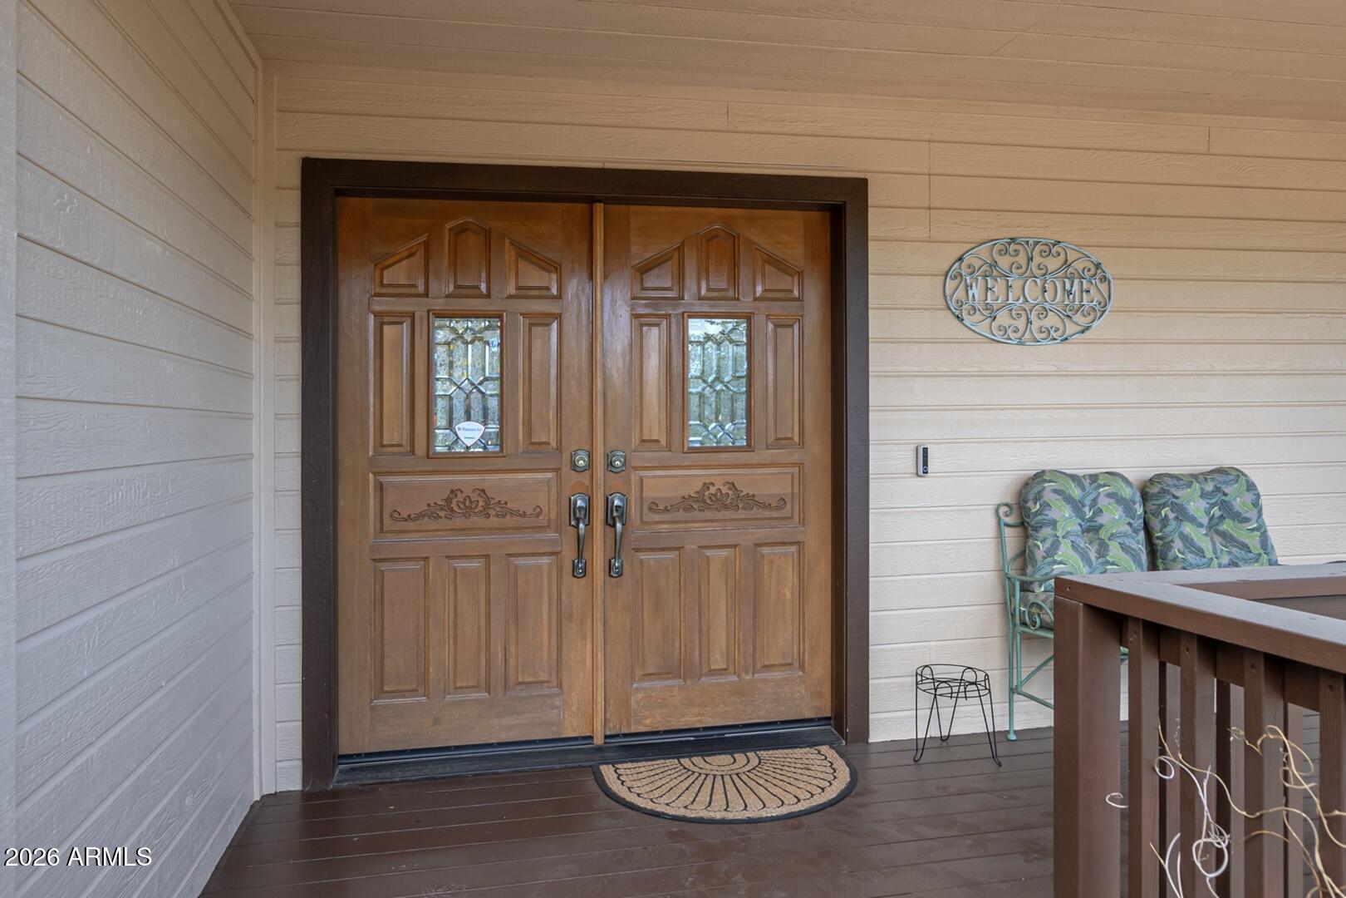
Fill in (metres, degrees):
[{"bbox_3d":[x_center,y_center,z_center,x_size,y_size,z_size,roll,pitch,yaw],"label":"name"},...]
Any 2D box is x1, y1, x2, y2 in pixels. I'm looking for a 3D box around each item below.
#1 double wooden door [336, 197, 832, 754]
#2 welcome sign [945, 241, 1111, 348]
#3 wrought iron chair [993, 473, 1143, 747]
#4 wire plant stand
[{"bbox_3d":[-0.285,0.082,2.956,1.850,2.000,0.060,-1,0,-10],"label":"double wooden door"},{"bbox_3d":[1.406,-0.622,3.105,0.725,0.420,0.025,-1,0,-10],"label":"welcome sign"},{"bbox_3d":[1.616,0.601,2.827,0.610,1.030,0.600,-1,0,-12],"label":"wrought iron chair"},{"bbox_3d":[1.030,0.965,2.893,0.300,0.310,0.290,-1,0,-10],"label":"wire plant stand"}]

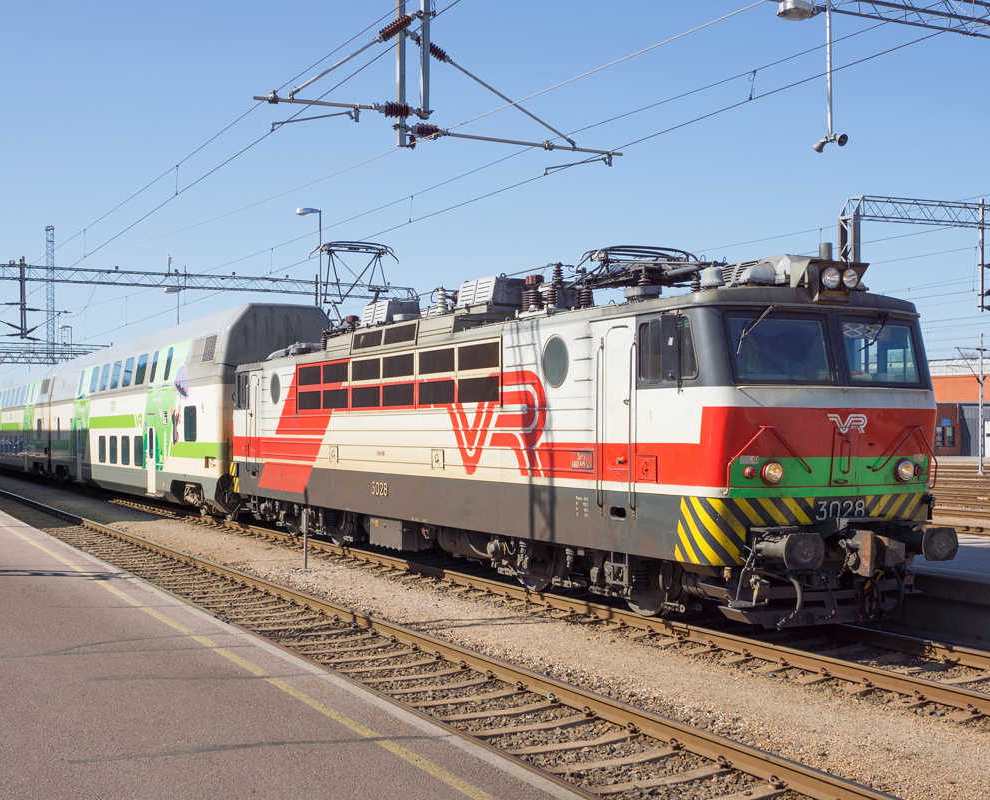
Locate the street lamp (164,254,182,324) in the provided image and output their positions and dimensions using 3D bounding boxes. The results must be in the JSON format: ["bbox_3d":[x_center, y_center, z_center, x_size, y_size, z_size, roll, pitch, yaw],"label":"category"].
[{"bbox_3d":[-15.082,-1.659,56.060,0.850,9.603,0.350,0,-1,-29],"label":"street lamp"}]

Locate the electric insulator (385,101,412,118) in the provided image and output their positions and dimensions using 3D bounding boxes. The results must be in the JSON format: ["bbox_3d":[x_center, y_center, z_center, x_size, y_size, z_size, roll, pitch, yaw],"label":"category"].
[{"bbox_3d":[-1.356,-4.040,16.692,0.338,0.220,0.220,-2,0,-29],"label":"electric insulator"}]

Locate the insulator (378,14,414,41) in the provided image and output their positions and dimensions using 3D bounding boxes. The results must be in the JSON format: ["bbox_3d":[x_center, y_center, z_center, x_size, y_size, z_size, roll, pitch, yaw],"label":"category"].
[{"bbox_3d":[-1.384,-5.187,16.705,0.560,0.160,0.160,-38,16,-24],"label":"insulator"}]

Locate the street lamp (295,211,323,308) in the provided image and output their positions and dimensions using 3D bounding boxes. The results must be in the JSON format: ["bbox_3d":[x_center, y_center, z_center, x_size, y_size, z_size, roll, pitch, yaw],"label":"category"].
[{"bbox_3d":[-5.995,-1.760,38.915,0.880,8.971,0.320,0,-1,-29],"label":"street lamp"}]

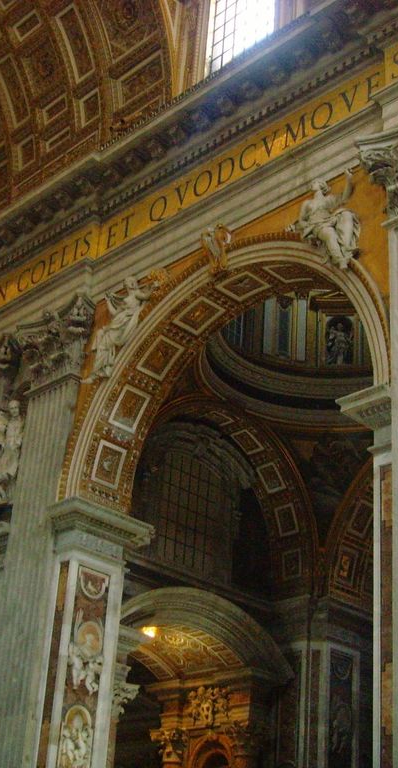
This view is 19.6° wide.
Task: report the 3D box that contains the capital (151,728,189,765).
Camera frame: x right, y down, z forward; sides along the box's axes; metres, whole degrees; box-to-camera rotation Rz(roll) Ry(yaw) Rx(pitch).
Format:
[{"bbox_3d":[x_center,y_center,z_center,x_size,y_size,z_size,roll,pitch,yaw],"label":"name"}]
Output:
[{"bbox_3d":[-1.211,16.148,51.207,1.100,1.400,1.400,26,-34,-36],"label":"capital"}]

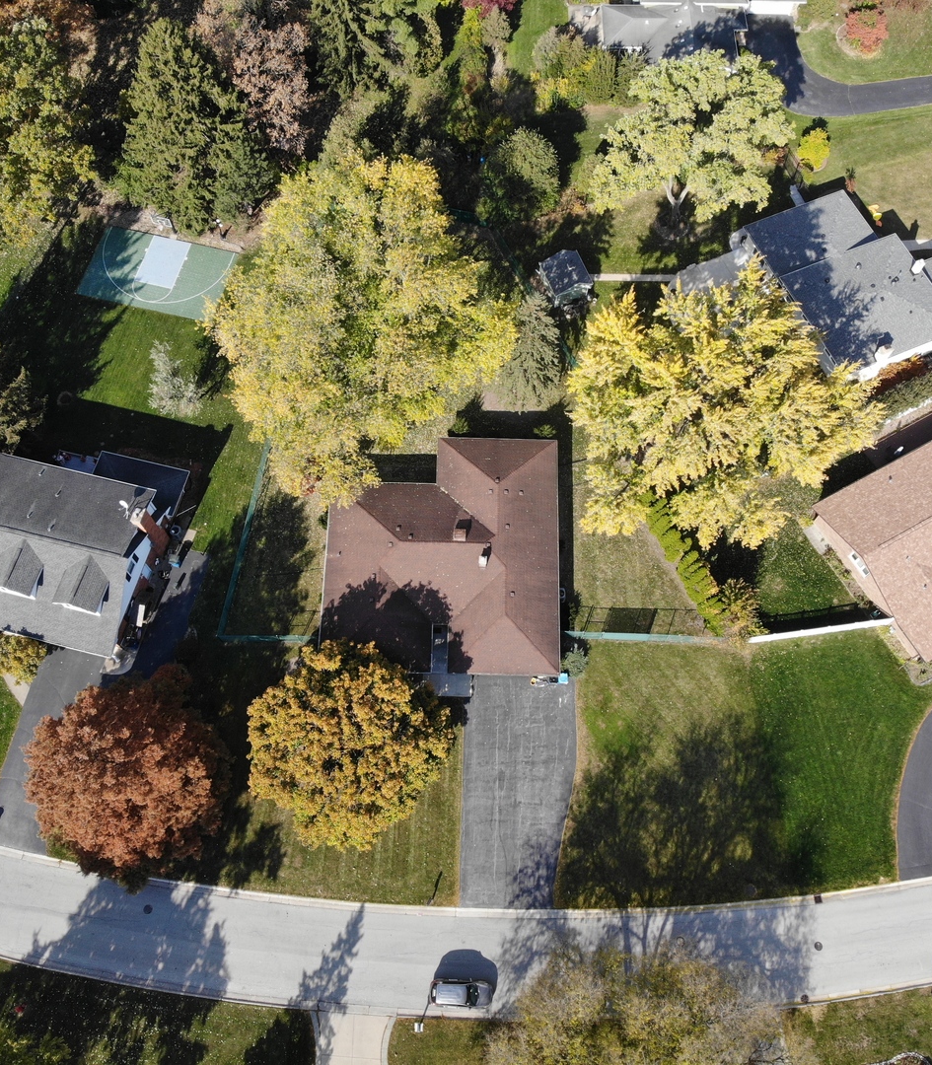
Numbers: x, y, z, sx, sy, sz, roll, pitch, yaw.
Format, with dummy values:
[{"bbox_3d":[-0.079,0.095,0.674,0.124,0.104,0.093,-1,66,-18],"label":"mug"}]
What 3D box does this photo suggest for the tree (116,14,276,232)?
[{"bbox_3d":[-26.674,-39.581,90.633,14.200,17.153,14.200,0,67,0],"label":"tree"}]

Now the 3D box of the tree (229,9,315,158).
[{"bbox_3d":[-17.869,-40.541,92.722,8.600,16.000,12.000,0,68,-1],"label":"tree"}]

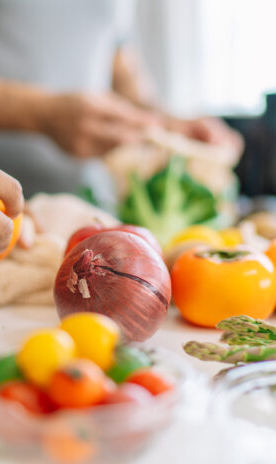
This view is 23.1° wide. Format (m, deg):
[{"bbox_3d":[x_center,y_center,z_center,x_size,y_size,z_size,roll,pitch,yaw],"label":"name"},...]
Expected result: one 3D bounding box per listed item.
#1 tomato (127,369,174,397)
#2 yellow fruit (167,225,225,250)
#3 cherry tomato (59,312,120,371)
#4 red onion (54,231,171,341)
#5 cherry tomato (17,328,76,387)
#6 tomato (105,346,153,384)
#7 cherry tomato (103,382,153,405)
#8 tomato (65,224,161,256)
[{"bbox_3d":[0.005,0.081,0.338,0.028,0.028,0.028,0,10,0],"label":"tomato"},{"bbox_3d":[0.056,0.019,0.650,0.055,0.050,0.055,0,9,0],"label":"yellow fruit"},{"bbox_3d":[-0.024,0.056,0.344,0.029,0.029,0.029,0,10,0],"label":"cherry tomato"},{"bbox_3d":[-0.017,0.037,0.460,0.078,0.078,0.078,31,0,33],"label":"red onion"},{"bbox_3d":[-0.044,0.061,0.327,0.028,0.028,0.028,0,10,0],"label":"cherry tomato"},{"bbox_3d":[-0.005,0.067,0.325,0.026,0.025,0.026,0,9,0],"label":"tomato"},{"bbox_3d":[-0.005,0.077,0.298,0.025,0.024,0.025,0,9,0],"label":"cherry tomato"},{"bbox_3d":[-0.021,0.025,0.565,0.081,0.064,0.081,0,9,0],"label":"tomato"}]

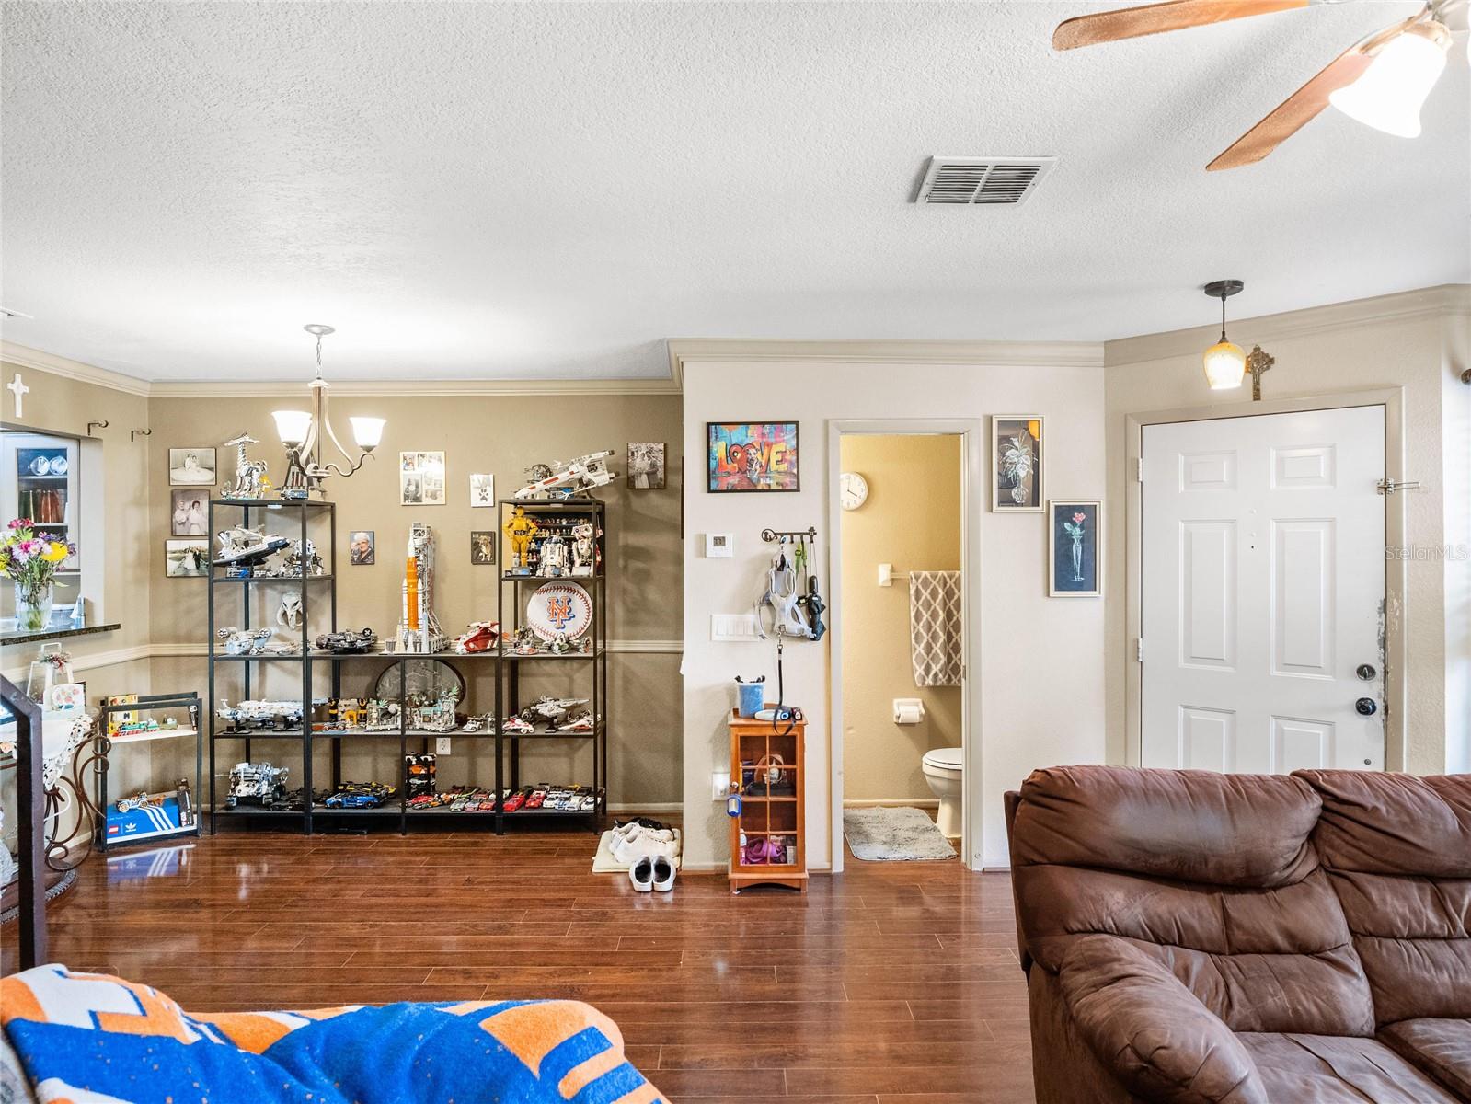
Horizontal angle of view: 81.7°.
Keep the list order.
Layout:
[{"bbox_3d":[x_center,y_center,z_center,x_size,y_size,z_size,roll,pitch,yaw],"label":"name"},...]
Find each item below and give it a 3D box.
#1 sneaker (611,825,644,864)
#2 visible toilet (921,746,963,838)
[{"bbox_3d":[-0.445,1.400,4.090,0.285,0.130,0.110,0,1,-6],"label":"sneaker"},{"bbox_3d":[1.330,1.110,4.470,0.700,0.730,0.410,0,1,-1],"label":"visible toilet"}]

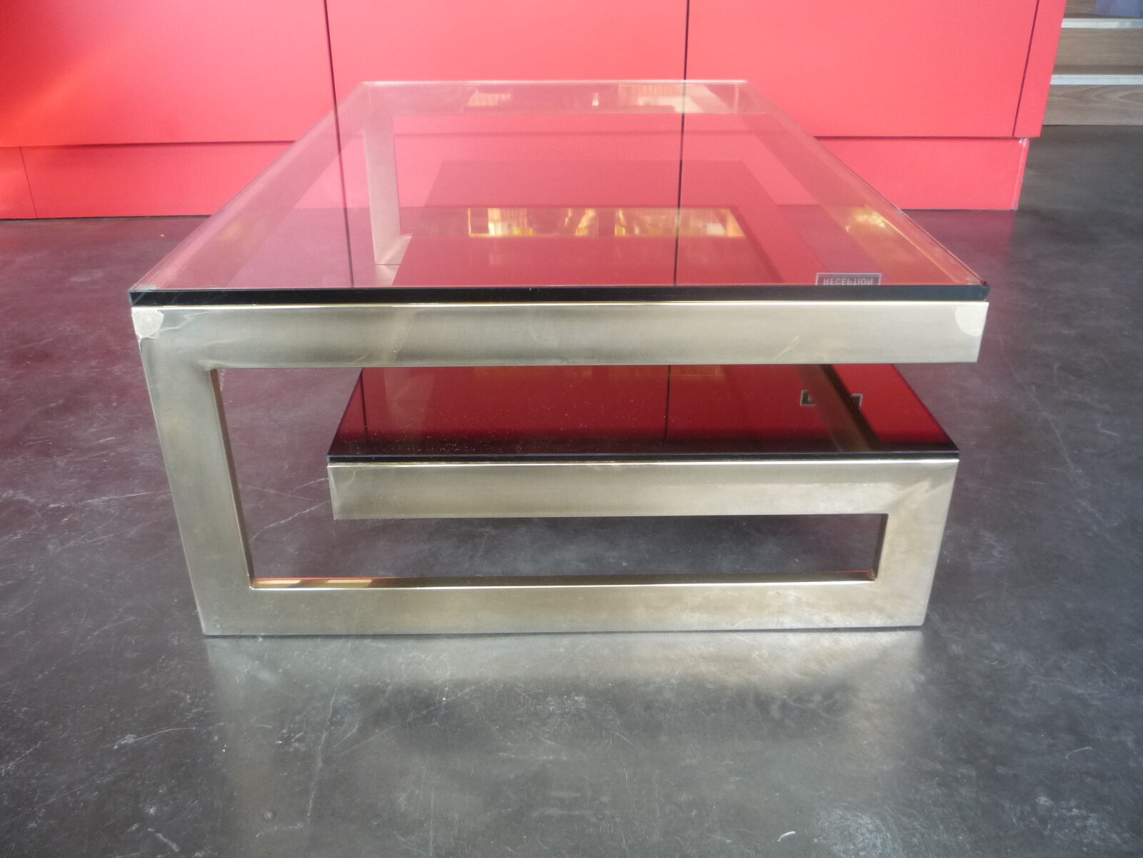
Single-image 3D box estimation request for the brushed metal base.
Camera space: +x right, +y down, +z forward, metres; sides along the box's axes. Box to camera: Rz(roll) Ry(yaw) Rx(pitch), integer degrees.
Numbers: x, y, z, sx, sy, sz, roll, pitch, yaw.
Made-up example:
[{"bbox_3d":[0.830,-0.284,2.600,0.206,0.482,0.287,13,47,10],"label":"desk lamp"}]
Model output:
[{"bbox_3d":[-0.020,-0.240,1.567,0.790,0.378,1.275,0,27,-1],"label":"brushed metal base"}]

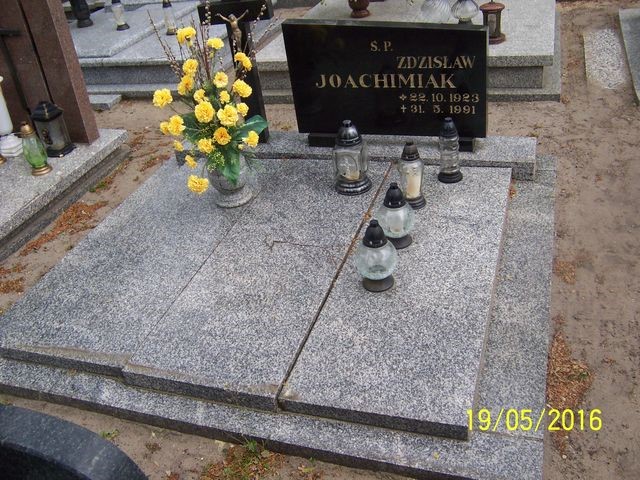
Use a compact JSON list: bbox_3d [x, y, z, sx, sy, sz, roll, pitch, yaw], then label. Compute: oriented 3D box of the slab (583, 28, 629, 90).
[{"bbox_3d":[1.800,-1.165,3.889,0.204,0.047,1.085,6,37,19],"label":"slab"}]

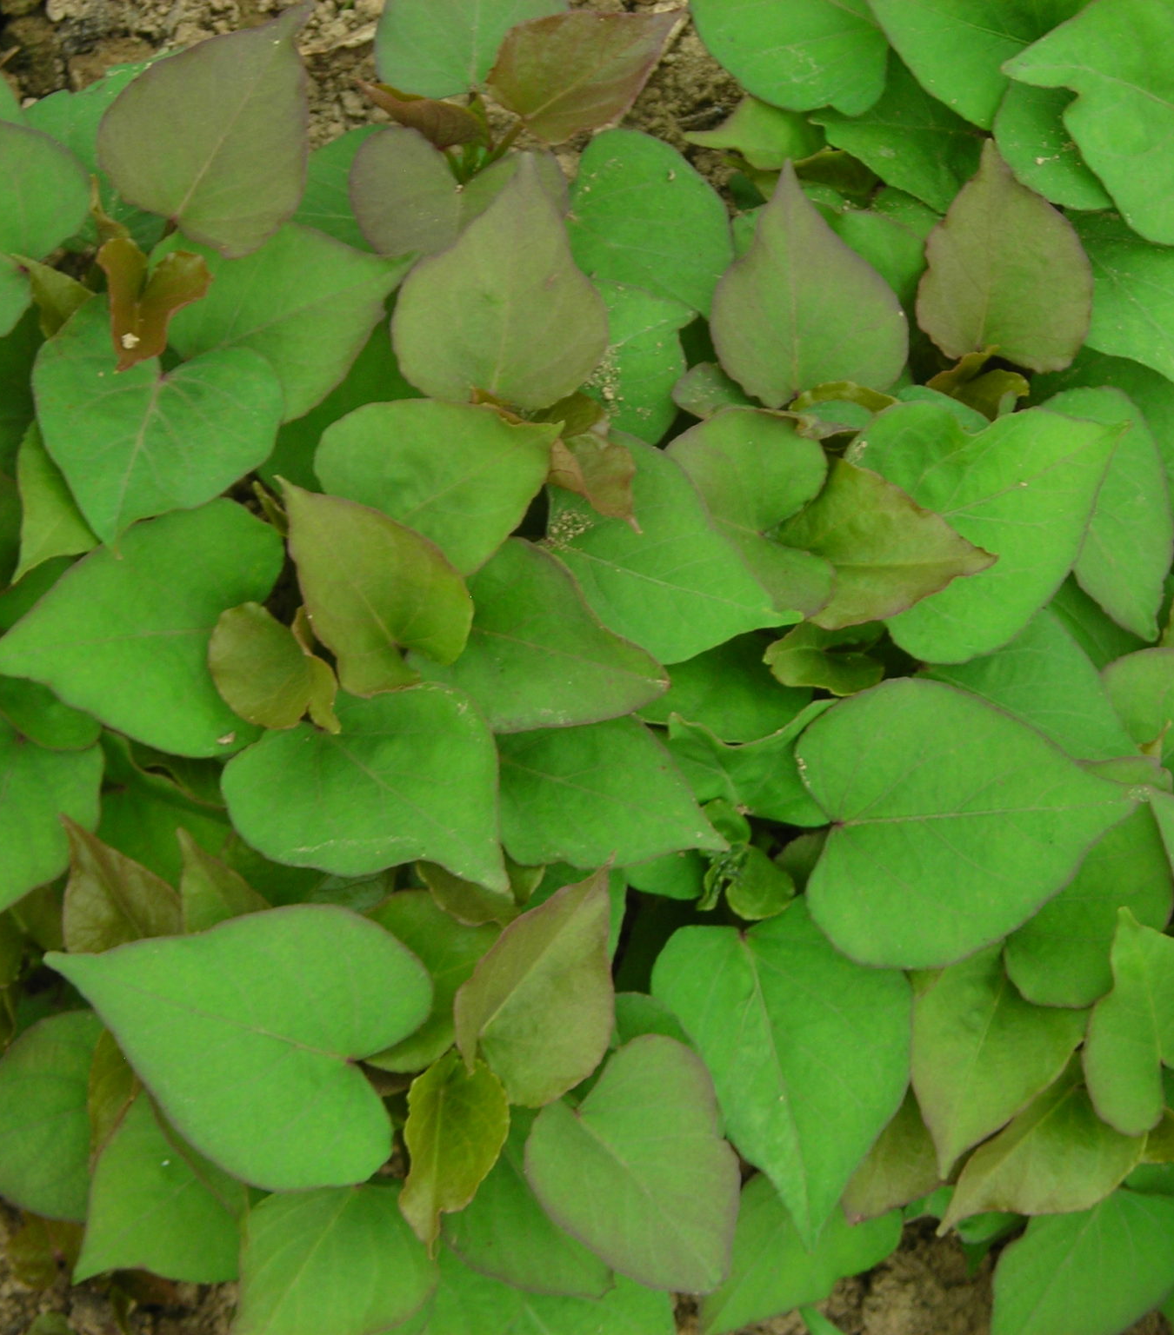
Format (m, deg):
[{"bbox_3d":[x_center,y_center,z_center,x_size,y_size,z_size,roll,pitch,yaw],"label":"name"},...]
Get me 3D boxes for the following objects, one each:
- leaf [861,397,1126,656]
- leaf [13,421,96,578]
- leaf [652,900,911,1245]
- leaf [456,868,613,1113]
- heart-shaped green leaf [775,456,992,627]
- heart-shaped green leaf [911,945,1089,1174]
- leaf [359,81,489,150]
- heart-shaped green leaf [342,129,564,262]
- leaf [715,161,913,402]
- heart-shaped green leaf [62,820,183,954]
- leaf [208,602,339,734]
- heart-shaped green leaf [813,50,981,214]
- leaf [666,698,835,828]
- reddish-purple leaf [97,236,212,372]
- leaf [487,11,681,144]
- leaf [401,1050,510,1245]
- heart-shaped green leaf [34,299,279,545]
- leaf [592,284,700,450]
[{"bbox_3d":[0.110,-0.045,0.913,0.087,0.024,0.070,-28,76,-11],"label":"leaf"},{"bbox_3d":[-0.165,-0.049,1.058,0.043,0.020,0.054,35,77,17],"label":"leaf"},{"bbox_3d":[0.054,0.104,0.859,0.063,0.024,0.088,-11,77,-2],"label":"leaf"},{"bbox_3d":[-0.008,0.081,0.863,0.034,0.022,0.062,39,81,3],"label":"leaf"},{"bbox_3d":[0.089,-0.038,1.018,0.067,0.022,0.054,3,78,-5],"label":"heart-shaped green leaf"},{"bbox_3d":[0.105,0.099,0.870,0.044,0.020,0.073,17,72,2],"label":"heart-shaped green leaf"},{"bbox_3d":[-0.053,-0.177,1.075,0.045,0.022,0.020,16,41,9],"label":"leaf"},{"bbox_3d":[-0.043,-0.152,1.106,0.073,0.020,0.076,2,57,2],"label":"heart-shaped green leaf"},{"bbox_3d":[0.061,-0.106,0.932,0.054,0.018,0.071,-1,77,0],"label":"leaf"},{"bbox_3d":[-0.139,0.068,0.982,0.038,0.020,0.054,-34,84,-11],"label":"heart-shaped green leaf"},{"bbox_3d":[-0.093,0.000,0.990,0.035,0.025,0.039,-20,72,-1],"label":"leaf"},{"bbox_3d":[0.107,-0.178,1.121,0.064,0.020,0.058,5,67,8],"label":"heart-shaped green leaf"},{"bbox_3d":[0.049,0.029,1.007,0.050,0.025,0.043,-21,65,-10],"label":"leaf"},{"bbox_3d":[-0.136,-0.114,1.048,0.035,0.022,0.041,11,90,0],"label":"reddish-purple leaf"},{"bbox_3d":[-0.001,-0.193,1.084,0.067,0.020,0.045,-33,70,-7],"label":"leaf"},{"bbox_3d":[-0.037,0.134,0.933,0.030,0.020,0.055,11,92,-6],"label":"leaf"},{"bbox_3d":[-0.122,-0.065,0.929,0.067,0.020,0.070,13,74,4],"label":"heart-shaped green leaf"},{"bbox_3d":[0.007,-0.098,1.075,0.060,0.018,0.055,-15,71,-9],"label":"leaf"}]

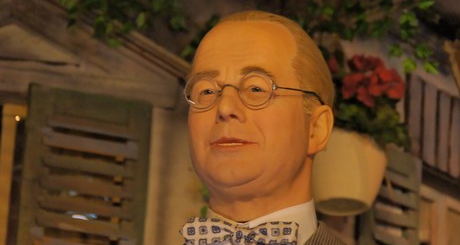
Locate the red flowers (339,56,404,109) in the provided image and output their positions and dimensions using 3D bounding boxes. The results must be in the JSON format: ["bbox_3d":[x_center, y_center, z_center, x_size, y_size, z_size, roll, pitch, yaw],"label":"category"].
[{"bbox_3d":[0.248,-0.071,3.000,0.112,0.095,0.100,0,-13,15],"label":"red flowers"}]

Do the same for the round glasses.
[{"bbox_3d":[0.029,-0.026,2.099,0.136,0.052,0.120,-3,-9,31],"label":"round glasses"}]

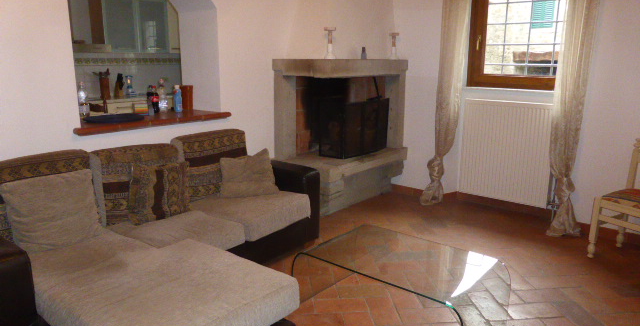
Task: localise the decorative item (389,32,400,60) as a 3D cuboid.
[{"bbox_3d":[0.747,-1.159,4.601,0.100,0.264,0.100,0,13,0],"label":"decorative item"}]

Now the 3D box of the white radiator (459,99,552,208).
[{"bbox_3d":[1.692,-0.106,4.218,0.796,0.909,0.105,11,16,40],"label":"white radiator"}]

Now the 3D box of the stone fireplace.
[{"bbox_3d":[0.245,-0.291,4.495,0.639,1.390,1.307,11,16,40],"label":"stone fireplace"}]

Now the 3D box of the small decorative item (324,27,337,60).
[{"bbox_3d":[0.089,-1.001,3.877,0.100,0.264,0.100,0,13,0],"label":"small decorative item"}]

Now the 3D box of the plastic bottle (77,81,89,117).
[{"bbox_3d":[-1.737,-0.470,3.376,0.077,0.262,0.077,11,16,40],"label":"plastic bottle"}]

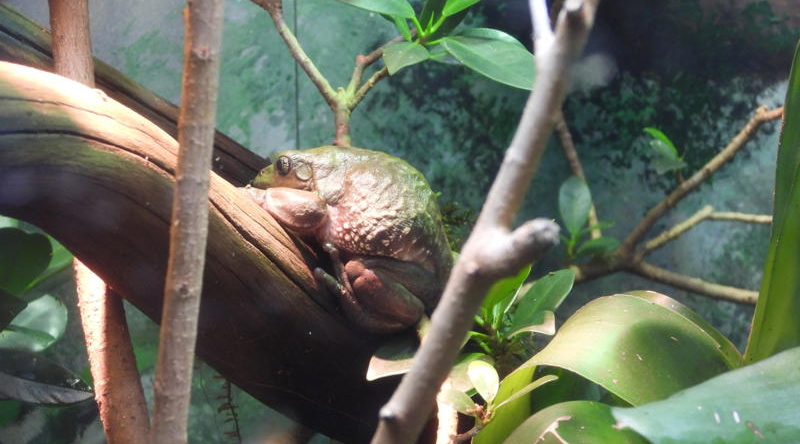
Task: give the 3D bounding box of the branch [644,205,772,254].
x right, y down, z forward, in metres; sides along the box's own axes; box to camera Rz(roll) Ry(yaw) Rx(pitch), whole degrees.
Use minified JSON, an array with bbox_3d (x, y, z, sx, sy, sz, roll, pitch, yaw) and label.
[{"bbox_3d":[0.179,0.004,1.680,0.077,0.017,0.020,-15,0,0],"label":"branch"}]

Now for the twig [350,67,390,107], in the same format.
[{"bbox_3d":[-0.017,-0.073,1.560,0.006,0.028,0.010,43,0,0],"label":"twig"}]

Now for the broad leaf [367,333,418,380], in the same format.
[{"bbox_3d":[-0.003,0.068,1.460,0.029,0.020,0.022,-1,5,-12],"label":"broad leaf"}]

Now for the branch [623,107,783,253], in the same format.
[{"bbox_3d":[0.177,-0.024,1.700,0.125,0.017,0.020,-41,0,0],"label":"branch"}]

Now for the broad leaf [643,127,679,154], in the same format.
[{"bbox_3d":[0.151,-0.047,1.680,0.024,0.012,0.014,27,12,-4],"label":"broad leaf"}]

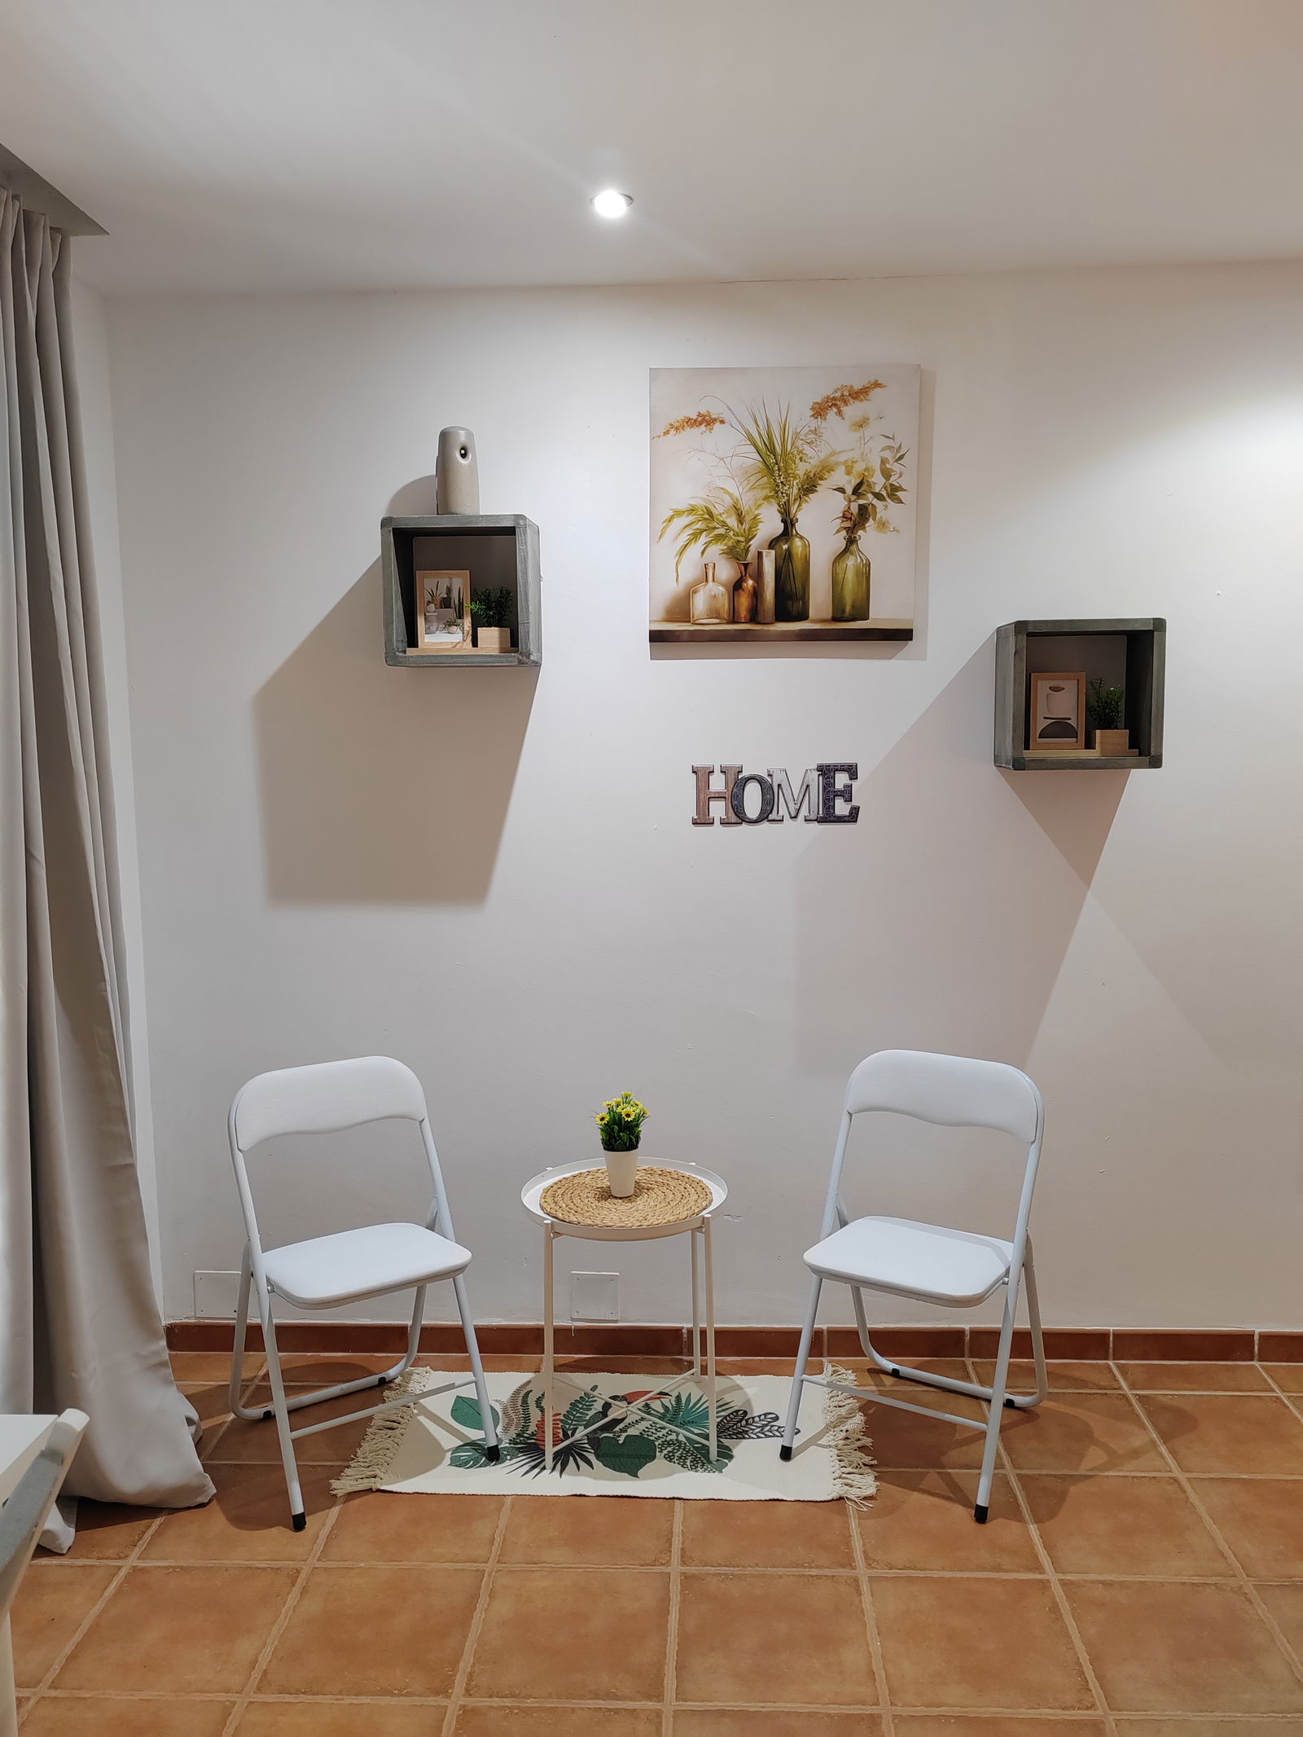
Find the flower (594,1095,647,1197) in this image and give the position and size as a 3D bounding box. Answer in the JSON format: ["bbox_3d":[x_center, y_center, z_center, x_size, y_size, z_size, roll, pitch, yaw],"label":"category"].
[{"bbox_3d":[-0.064,0.602,2.962,0.105,0.231,0.100,-1,7,3],"label":"flower"}]

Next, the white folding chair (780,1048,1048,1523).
[{"bbox_3d":[0.573,0.825,2.867,0.445,0.800,0.467,3,8,32],"label":"white folding chair"}]

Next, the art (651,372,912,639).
[{"bbox_3d":[0.294,-0.810,3.041,0.597,0.603,0.025,0,7,3],"label":"art"}]

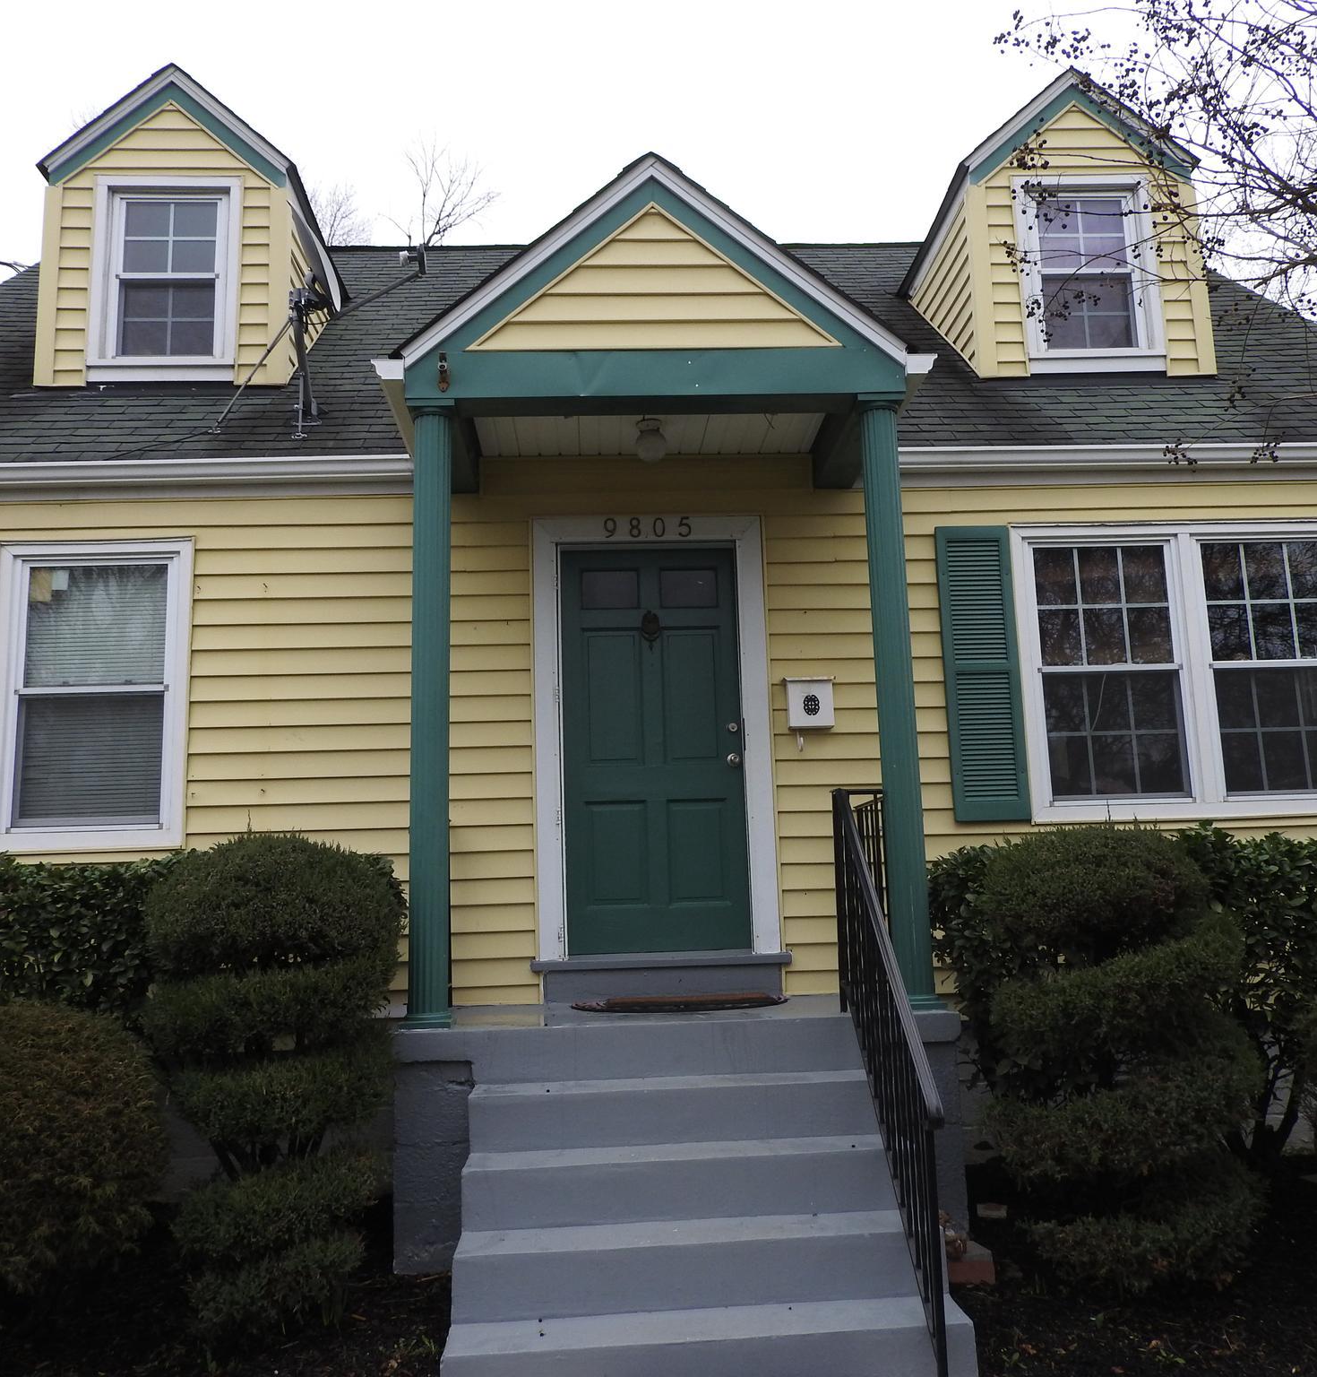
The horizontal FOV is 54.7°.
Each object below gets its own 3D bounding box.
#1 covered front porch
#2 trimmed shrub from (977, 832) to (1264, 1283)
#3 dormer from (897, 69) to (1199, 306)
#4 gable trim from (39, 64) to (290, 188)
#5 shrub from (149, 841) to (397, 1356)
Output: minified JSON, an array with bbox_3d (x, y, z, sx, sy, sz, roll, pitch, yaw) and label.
[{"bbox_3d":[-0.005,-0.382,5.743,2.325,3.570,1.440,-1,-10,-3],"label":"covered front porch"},{"bbox_3d":[1.641,1.252,4.639,0.900,1.485,0.860,-1,-10,-3],"label":"trimmed shrub"},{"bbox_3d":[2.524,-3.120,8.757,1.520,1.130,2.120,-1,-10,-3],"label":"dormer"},{"bbox_3d":[-2.895,-3.330,7.497,1.495,0.805,0.140,-1,-10,-3],"label":"gable trim"},{"bbox_3d":[-1.337,1.293,4.432,0.860,1.580,0.860,-1,-10,-3],"label":"shrub"}]

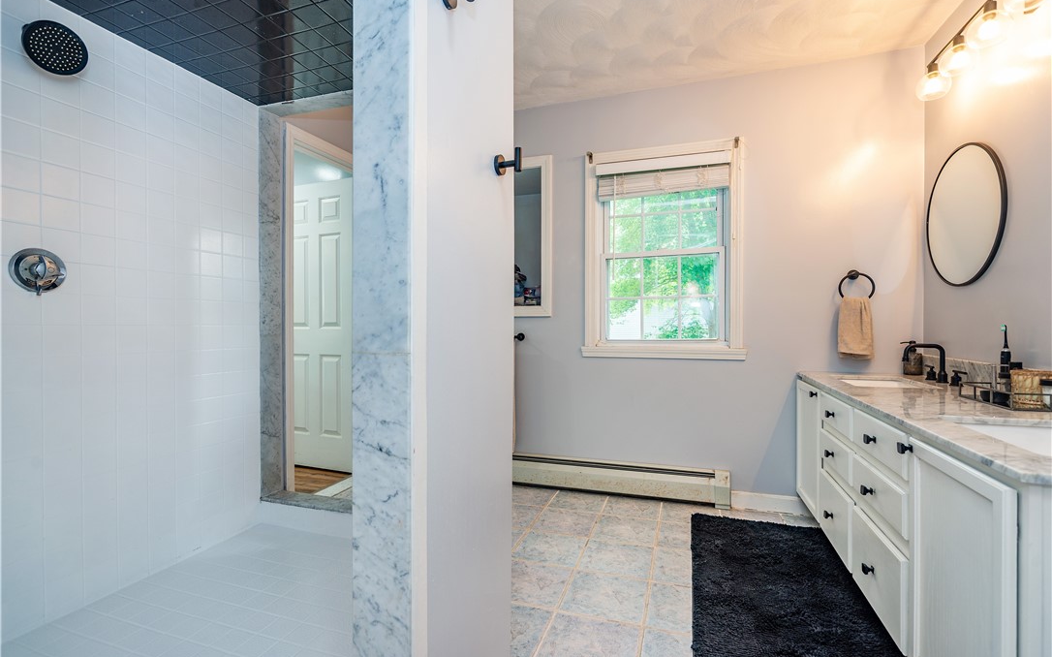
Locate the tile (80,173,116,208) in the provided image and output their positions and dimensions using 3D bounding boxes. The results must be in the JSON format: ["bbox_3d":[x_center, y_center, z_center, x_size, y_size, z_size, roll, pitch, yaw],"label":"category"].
[{"bbox_3d":[-1.580,-0.508,1.726,0.008,0.108,0.108,0,0,19],"label":"tile"}]

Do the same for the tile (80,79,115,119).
[{"bbox_3d":[-1.594,-0.847,1.739,0.008,0.110,0.109,0,0,19],"label":"tile"}]

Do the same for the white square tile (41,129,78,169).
[{"bbox_3d":[-1.615,-0.617,1.622,0.008,0.108,0.108,0,0,19],"label":"white square tile"}]

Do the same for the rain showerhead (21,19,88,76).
[{"bbox_3d":[-1.479,-0.885,1.461,0.065,0.152,0.152,37,16,21],"label":"rain showerhead"}]

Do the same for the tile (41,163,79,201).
[{"bbox_3d":[-1.615,-0.508,1.623,0.008,0.108,0.108,0,0,19],"label":"tile"}]

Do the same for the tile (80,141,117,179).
[{"bbox_3d":[-1.580,-0.618,1.726,0.008,0.108,0.108,0,0,19],"label":"tile"}]

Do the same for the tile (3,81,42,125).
[{"bbox_3d":[-1.665,-0.737,1.534,0.008,0.110,0.109,0,0,19],"label":"tile"}]

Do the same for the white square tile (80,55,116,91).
[{"bbox_3d":[-1.594,-0.959,1.739,0.008,0.110,0.109,0,0,19],"label":"white square tile"}]

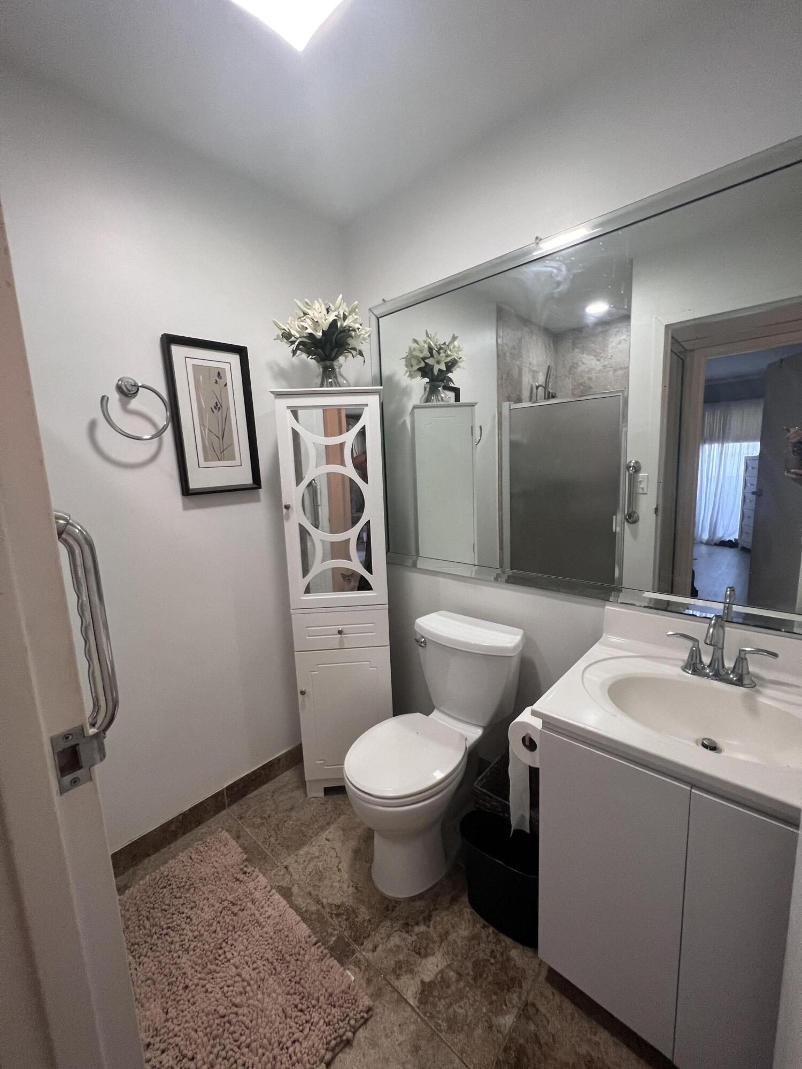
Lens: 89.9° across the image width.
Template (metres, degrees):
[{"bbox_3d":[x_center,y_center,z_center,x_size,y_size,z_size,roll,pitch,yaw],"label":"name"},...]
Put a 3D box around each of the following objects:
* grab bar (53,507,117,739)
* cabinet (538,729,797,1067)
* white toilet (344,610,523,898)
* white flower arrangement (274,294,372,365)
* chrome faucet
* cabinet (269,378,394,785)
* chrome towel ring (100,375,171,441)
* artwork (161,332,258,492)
[{"bbox_3d":[-0.446,0.123,0.552,0.080,0.385,0.080,6,12,42],"label":"grab bar"},{"bbox_3d":[0.752,0.789,1.006,0.610,0.758,0.555,5,11,41],"label":"cabinet"},{"bbox_3d":[0.093,0.756,1.463,0.400,0.738,0.680,5,12,41],"label":"white toilet"},{"bbox_3d":[-0.312,-0.806,1.578,0.350,0.265,0.320,-3,9,-2],"label":"white flower arrangement"},{"bbox_3d":[0.817,0.293,1.036,0.225,0.168,0.145,5,11,41],"label":"chrome faucet"},{"bbox_3d":[-0.246,0.271,1.720,0.405,1.645,0.290,-3,9,-2],"label":"cabinet"},{"bbox_3d":[-0.861,-0.410,1.302,0.075,0.200,0.190,6,12,43],"label":"chrome towel ring"},{"bbox_3d":[-0.696,-0.436,1.517,0.022,0.550,0.304,6,12,43],"label":"artwork"}]

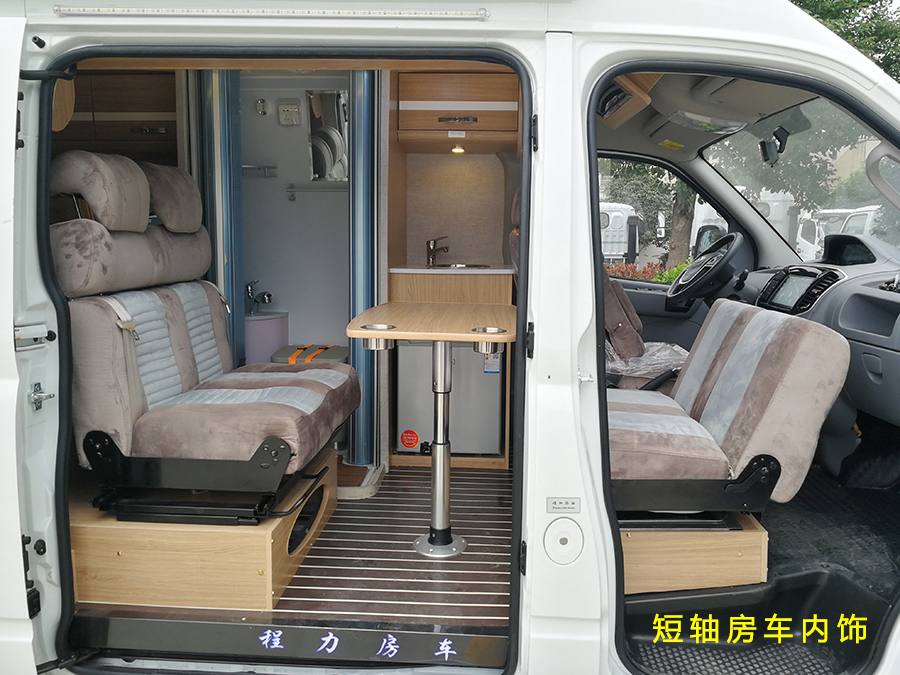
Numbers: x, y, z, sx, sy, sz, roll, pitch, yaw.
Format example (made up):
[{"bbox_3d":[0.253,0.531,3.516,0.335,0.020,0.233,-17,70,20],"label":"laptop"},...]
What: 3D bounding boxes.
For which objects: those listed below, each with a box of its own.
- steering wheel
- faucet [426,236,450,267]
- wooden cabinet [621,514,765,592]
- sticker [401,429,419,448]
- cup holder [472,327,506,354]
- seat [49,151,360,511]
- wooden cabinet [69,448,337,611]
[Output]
[{"bbox_3d":[1.077,-0.290,2.933,0.075,0.380,0.380,45,8,-3],"label":"steering wheel"},{"bbox_3d":[-0.051,-0.369,3.027,0.110,0.132,0.045,3,9,18],"label":"faucet"},{"bbox_3d":[0.547,0.506,2.101,0.520,0.160,0.690,1,8,3],"label":"wooden cabinet"},{"bbox_3d":[-0.167,0.420,2.922,0.075,0.077,0.004,1,8,3],"label":"sticker"},{"bbox_3d":[0.102,0.013,1.820,0.093,0.060,0.093,1,8,3],"label":"cup holder"},{"bbox_3d":[-0.697,-0.055,2.116,0.695,0.920,0.790,1,8,3],"label":"seat"},{"bbox_3d":[-0.752,0.547,2.182,0.640,0.212,0.711,1,8,3],"label":"wooden cabinet"}]

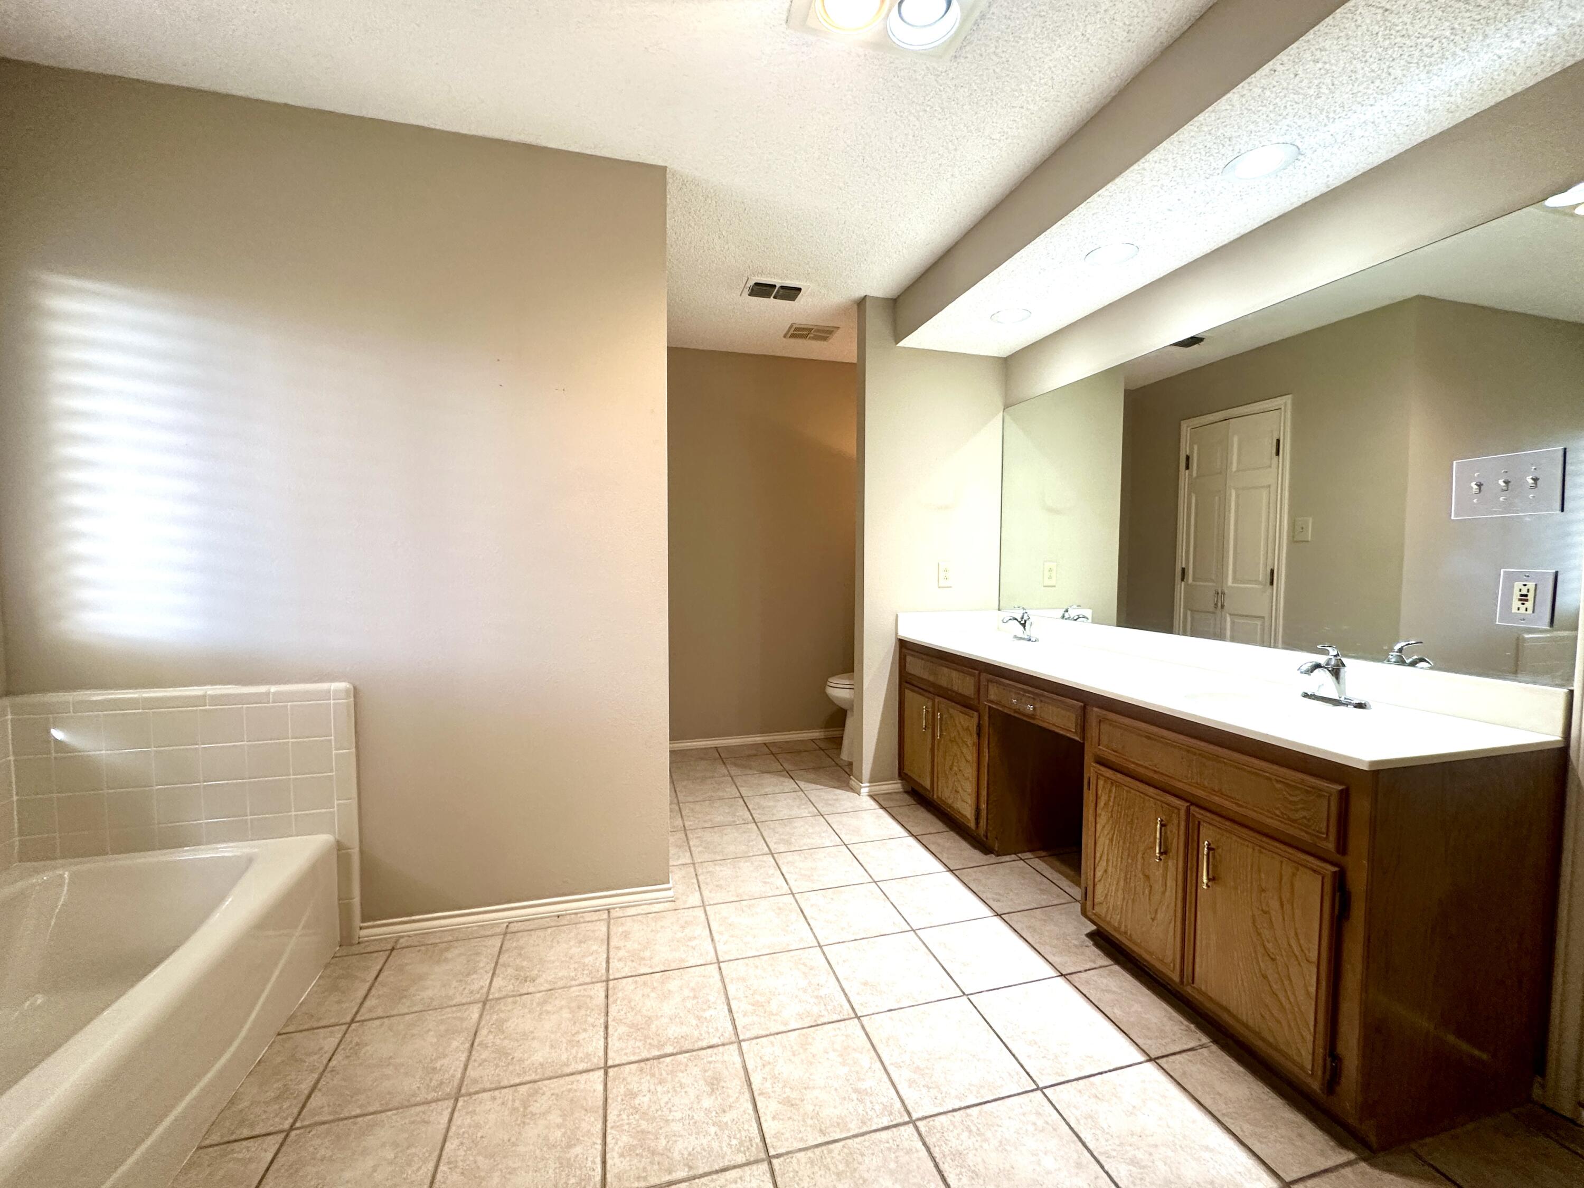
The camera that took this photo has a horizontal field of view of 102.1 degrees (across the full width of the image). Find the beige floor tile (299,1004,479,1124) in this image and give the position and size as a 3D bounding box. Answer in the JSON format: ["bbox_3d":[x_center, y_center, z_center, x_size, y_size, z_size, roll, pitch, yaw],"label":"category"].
[{"bbox_3d":[-0.924,1.101,1.515,0.305,0.010,0.305,-1,3,-15],"label":"beige floor tile"}]

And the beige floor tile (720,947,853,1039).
[{"bbox_3d":[-0.020,1.101,1.779,0.306,0.010,0.306,-1,4,-15],"label":"beige floor tile"}]

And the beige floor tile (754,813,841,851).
[{"bbox_3d":[0.030,1.033,2.751,0.304,0.010,0.307,-1,3,-15],"label":"beige floor tile"}]

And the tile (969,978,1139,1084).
[{"bbox_3d":[0.663,1.099,1.626,0.305,0.010,0.305,-1,3,-15],"label":"tile"}]

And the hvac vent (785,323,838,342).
[{"bbox_3d":[0.104,-1.442,3.565,0.259,0.020,0.238,-1,3,-15],"label":"hvac vent"}]

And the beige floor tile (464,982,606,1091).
[{"bbox_3d":[-0.624,1.097,1.598,0.305,0.010,0.305,-1,3,-15],"label":"beige floor tile"}]

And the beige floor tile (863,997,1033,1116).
[{"bbox_3d":[0.362,1.103,1.543,0.305,0.010,0.305,-1,3,-15],"label":"beige floor tile"}]

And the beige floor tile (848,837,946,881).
[{"bbox_3d":[0.414,1.046,2.531,0.304,0.010,0.307,-1,3,-15],"label":"beige floor tile"}]

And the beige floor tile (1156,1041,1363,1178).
[{"bbox_3d":[1.013,1.111,1.393,0.226,0.010,0.307,-1,3,-15],"label":"beige floor tile"}]

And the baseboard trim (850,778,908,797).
[{"bbox_3d":[0.457,0.975,3.310,0.280,0.063,0.145,-1,4,-15],"label":"baseboard trim"}]

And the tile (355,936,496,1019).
[{"bbox_3d":[-1.008,1.083,1.818,0.305,0.010,0.305,-1,3,-15],"label":"tile"}]

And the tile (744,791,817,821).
[{"bbox_3d":[-0.053,1.016,3.054,0.304,0.010,0.307,-1,3,-15],"label":"tile"}]

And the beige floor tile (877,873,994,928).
[{"bbox_3d":[0.496,1.063,2.232,0.305,0.010,0.305,-1,3,-15],"label":"beige floor tile"}]

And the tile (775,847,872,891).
[{"bbox_3d":[0.116,1.060,2.469,0.306,0.010,0.306,-1,4,-15],"label":"tile"}]

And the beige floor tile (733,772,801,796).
[{"bbox_3d":[-0.137,0.999,3.356,0.304,0.010,0.307,-1,3,-15],"label":"beige floor tile"}]

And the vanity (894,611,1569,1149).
[{"bbox_3d":[1.082,0.600,2.287,0.573,0.910,2.065,-1,3,-15],"label":"vanity"}]

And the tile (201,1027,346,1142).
[{"bbox_3d":[-1.152,1.104,1.453,0.156,0.010,0.305,-1,3,-15],"label":"tile"}]

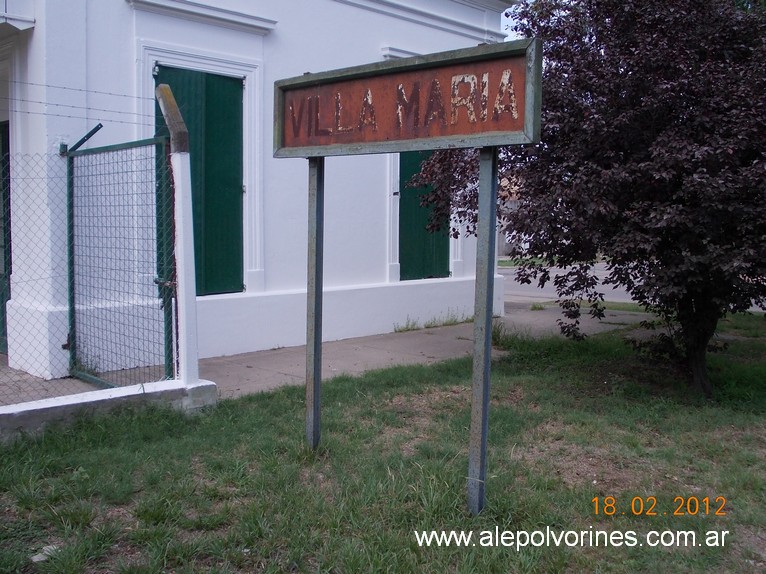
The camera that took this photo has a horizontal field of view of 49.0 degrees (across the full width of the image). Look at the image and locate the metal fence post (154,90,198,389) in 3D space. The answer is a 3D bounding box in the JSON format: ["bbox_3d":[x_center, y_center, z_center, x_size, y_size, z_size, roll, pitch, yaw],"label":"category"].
[{"bbox_3d":[-1.674,-0.438,6.847,0.110,2.420,0.460,-4,7,-43],"label":"metal fence post"}]

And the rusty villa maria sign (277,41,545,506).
[{"bbox_3d":[0.041,-0.062,5.003,0.117,2.488,2.100,-4,7,-44],"label":"rusty villa maria sign"}]

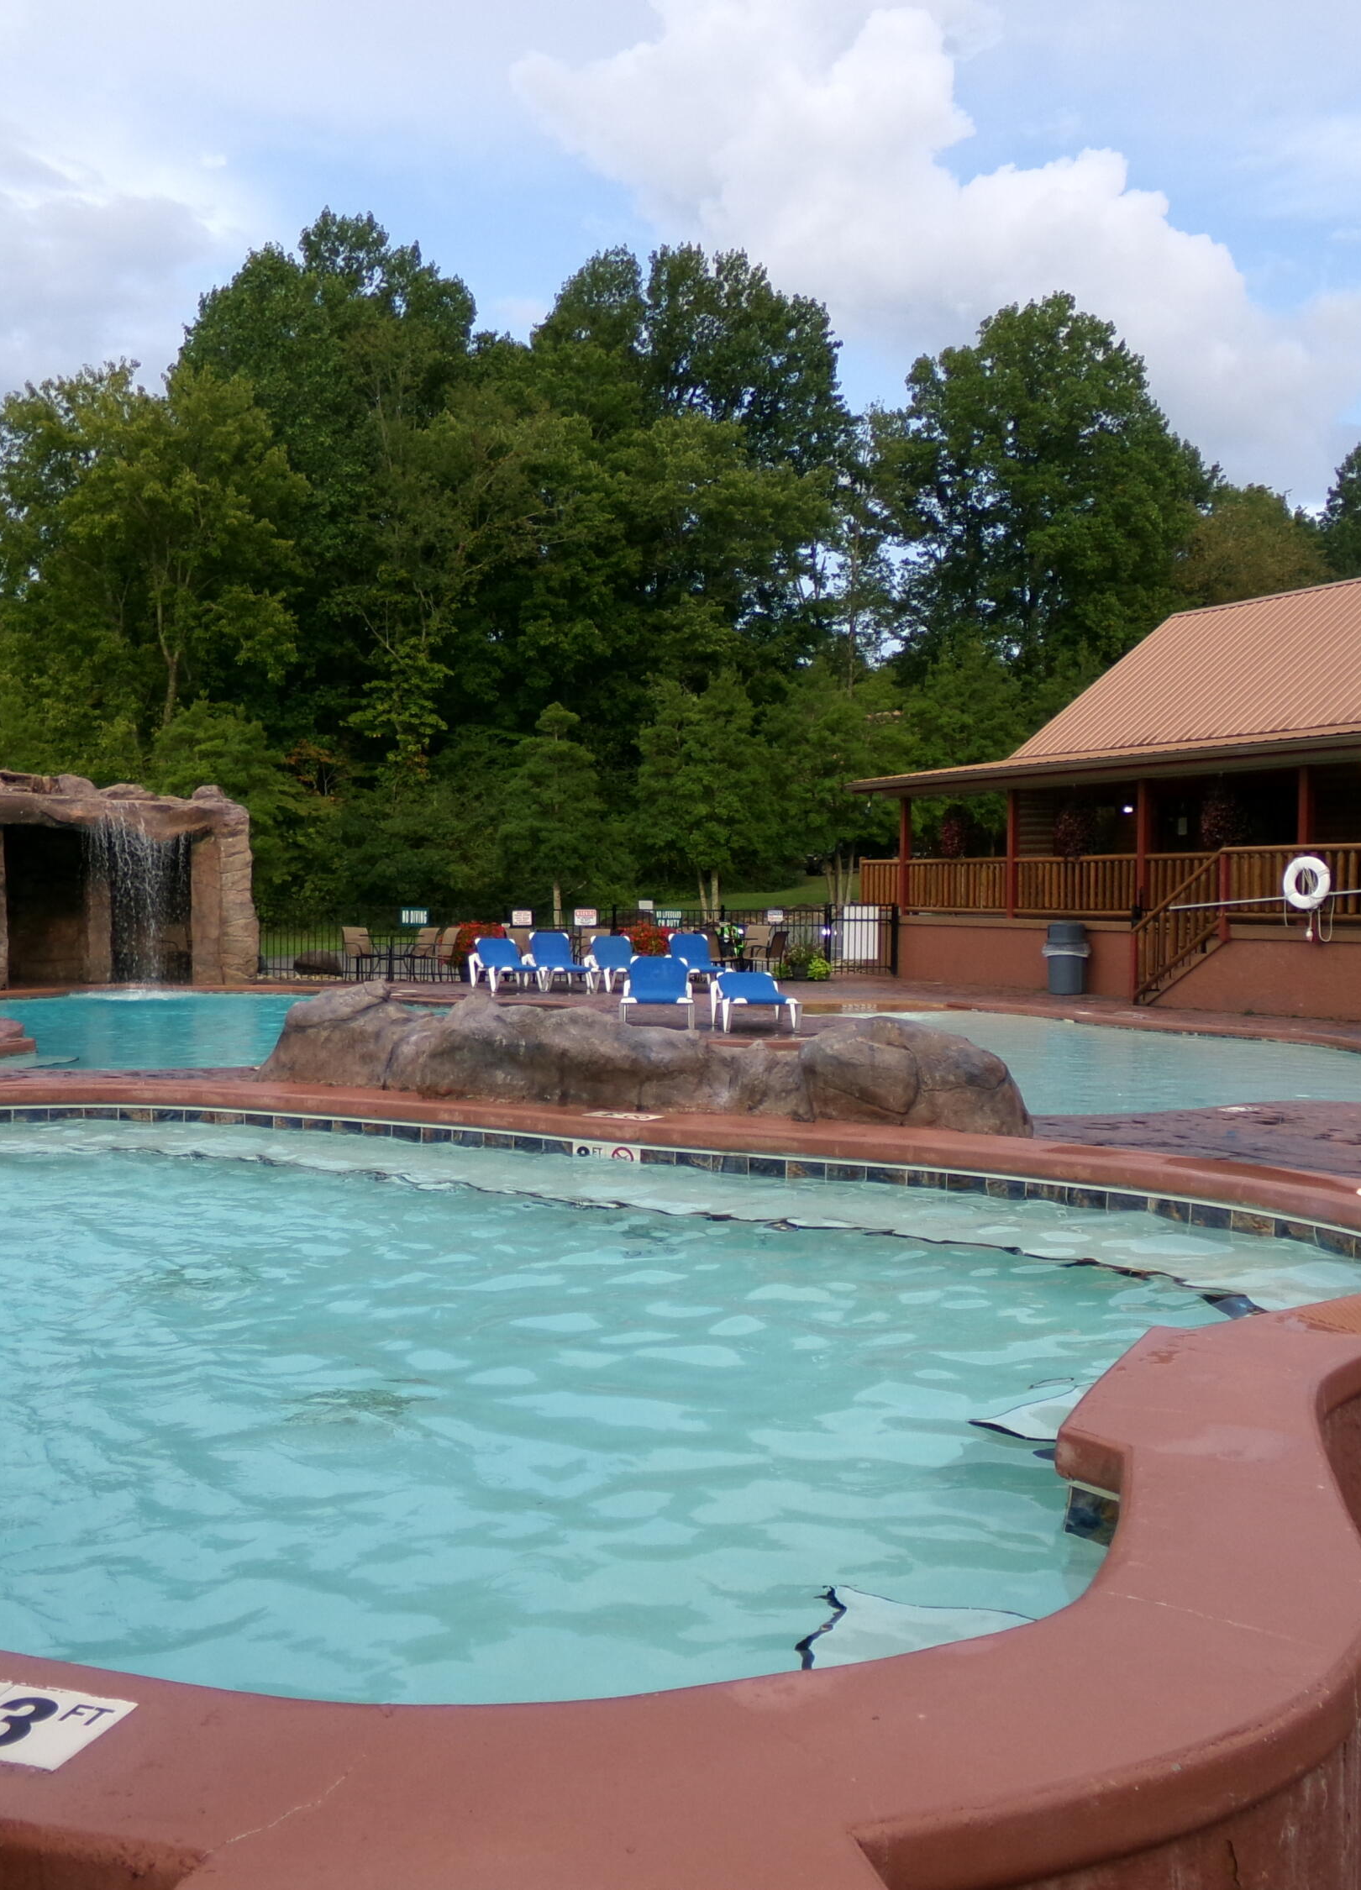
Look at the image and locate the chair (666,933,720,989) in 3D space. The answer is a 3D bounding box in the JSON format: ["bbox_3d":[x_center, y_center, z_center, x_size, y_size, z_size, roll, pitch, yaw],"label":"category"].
[{"bbox_3d":[0.264,0.236,25.138,0.700,0.800,1.880,0,2,-11],"label":"chair"}]

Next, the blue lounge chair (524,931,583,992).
[{"bbox_3d":[-1.778,0.253,25.849,0.700,0.839,1.900,0,2,-17],"label":"blue lounge chair"}]

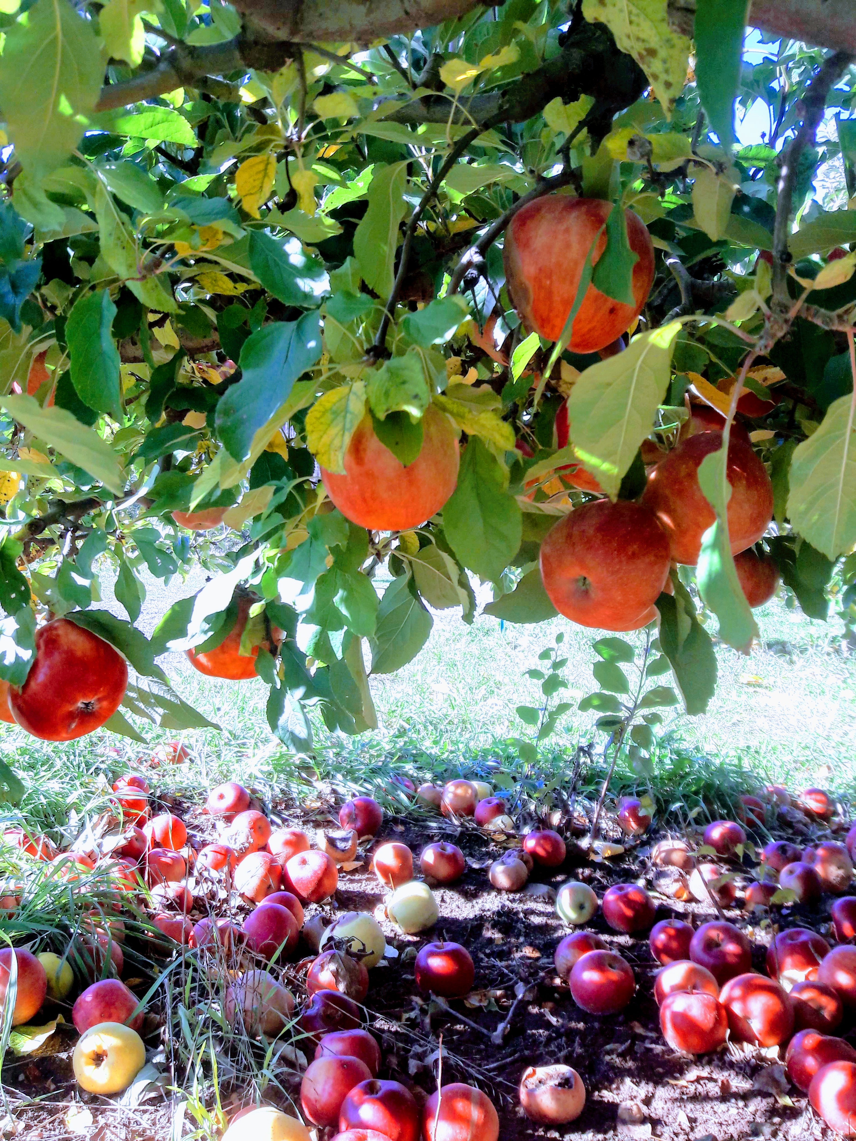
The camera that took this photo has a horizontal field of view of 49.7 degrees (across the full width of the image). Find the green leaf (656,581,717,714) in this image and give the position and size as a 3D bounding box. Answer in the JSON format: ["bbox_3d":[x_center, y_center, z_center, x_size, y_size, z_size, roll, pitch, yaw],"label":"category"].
[{"bbox_3d":[0.160,0.048,0.570,0.034,0.083,0.024,-14,0,16],"label":"green leaf"}]

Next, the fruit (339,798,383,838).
[{"bbox_3d":[-0.124,0.457,1.705,0.079,0.074,0.079,2,3,0],"label":"fruit"}]

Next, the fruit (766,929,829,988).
[{"bbox_3d":[0.476,0.499,1.186,0.081,0.074,0.081,19,42,27],"label":"fruit"}]

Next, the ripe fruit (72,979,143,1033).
[{"bbox_3d":[-0.352,0.482,1.016,0.078,0.070,0.078,2,3,0],"label":"ripe fruit"}]

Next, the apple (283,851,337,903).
[{"bbox_3d":[-0.183,0.480,1.448,0.085,0.079,0.085,-15,38,0],"label":"apple"}]

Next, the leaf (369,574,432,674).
[{"bbox_3d":[-0.019,0.037,0.640,0.040,0.074,0.020,20,0,-5],"label":"leaf"}]

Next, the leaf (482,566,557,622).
[{"bbox_3d":[0.065,0.016,0.610,0.070,0.040,0.025,1,3,0],"label":"leaf"}]

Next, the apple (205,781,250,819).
[{"bbox_3d":[-0.399,0.461,1.847,0.084,0.078,0.084,-15,38,0],"label":"apple"}]

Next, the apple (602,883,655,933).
[{"bbox_3d":[0.297,0.501,1.369,0.076,0.070,0.076,3,26,13],"label":"apple"}]

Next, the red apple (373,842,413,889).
[{"bbox_3d":[-0.060,0.511,1.597,0.069,0.079,0.069,0,3,0],"label":"red apple"}]

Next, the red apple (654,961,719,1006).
[{"bbox_3d":[0.311,0.505,1.110,0.078,0.078,0.073,0,-32,-5],"label":"red apple"}]

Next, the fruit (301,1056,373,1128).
[{"bbox_3d":[-0.092,0.526,0.931,0.072,0.069,0.072,2,3,0],"label":"fruit"}]

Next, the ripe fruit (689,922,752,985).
[{"bbox_3d":[0.377,0.493,1.191,0.081,0.081,0.075,-3,-39,4],"label":"ripe fruit"}]

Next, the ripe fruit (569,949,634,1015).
[{"bbox_3d":[0.215,0.508,1.139,0.080,0.075,0.080,13,6,0],"label":"ripe fruit"}]

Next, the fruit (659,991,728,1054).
[{"bbox_3d":[0.299,0.509,1.040,0.078,0.072,0.078,1,14,0],"label":"fruit"}]

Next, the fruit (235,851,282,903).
[{"bbox_3d":[-0.270,0.489,1.470,0.076,0.081,0.076,1,3,0],"label":"fruit"}]

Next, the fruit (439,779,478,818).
[{"bbox_3d":[0.065,0.465,1.884,0.077,0.074,0.077,2,3,0],"label":"fruit"}]

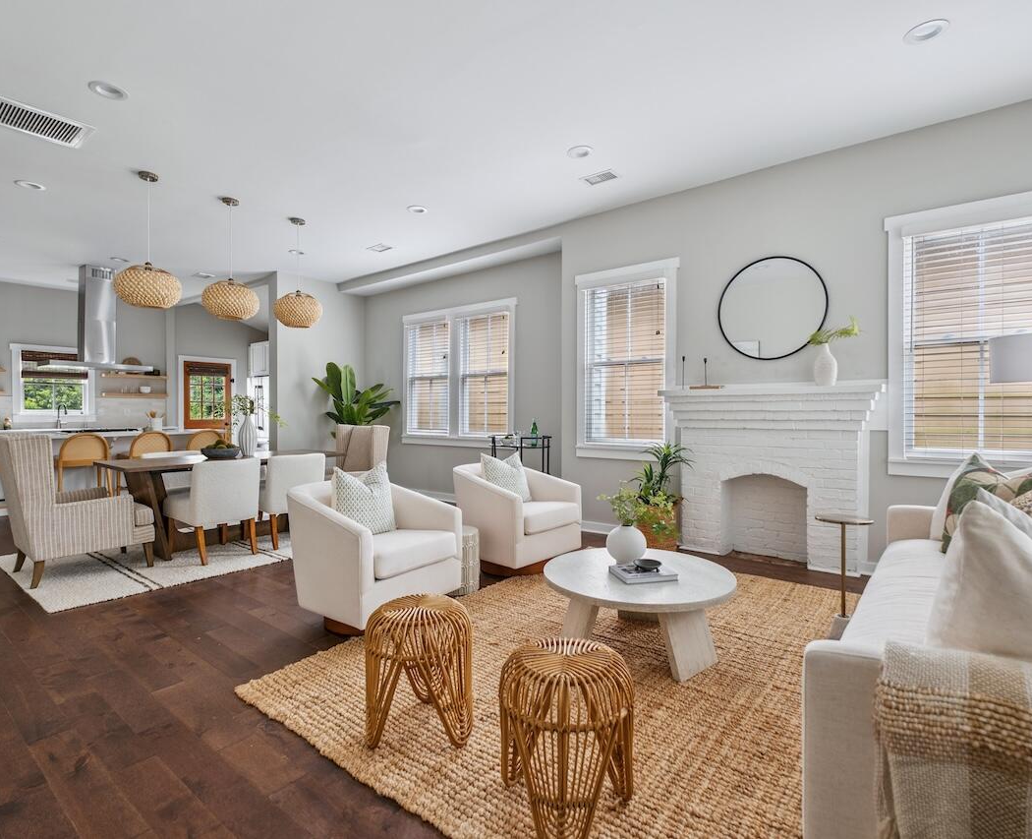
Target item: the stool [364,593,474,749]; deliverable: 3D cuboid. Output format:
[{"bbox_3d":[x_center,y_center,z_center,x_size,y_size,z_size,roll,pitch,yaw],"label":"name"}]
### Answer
[{"bbox_3d":[-0.348,0.899,1.897,0.385,0.458,0.385,0,1,0],"label":"stool"}]

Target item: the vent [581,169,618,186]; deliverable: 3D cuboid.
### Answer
[{"bbox_3d":[0.692,-1.968,4.299,0.290,0.020,0.190,0,1,38],"label":"vent"}]

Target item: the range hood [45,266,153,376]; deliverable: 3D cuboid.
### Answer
[{"bbox_3d":[-5.579,-1.328,6.977,0.660,1.344,1.085,0,1,38],"label":"range hood"}]

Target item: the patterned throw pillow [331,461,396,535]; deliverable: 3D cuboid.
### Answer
[{"bbox_3d":[-0.931,0.486,3.207,0.160,0.420,0.420,-20,-11,36],"label":"patterned throw pillow"}]

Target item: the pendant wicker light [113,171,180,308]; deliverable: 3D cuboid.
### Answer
[{"bbox_3d":[-2.978,-1.443,4.258,0.457,1.062,0.457,0,1,38],"label":"pendant wicker light"}]

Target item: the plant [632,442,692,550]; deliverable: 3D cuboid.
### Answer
[{"bbox_3d":[1.212,0.646,4.381,0.500,0.931,0.500,0,1,38],"label":"plant"}]

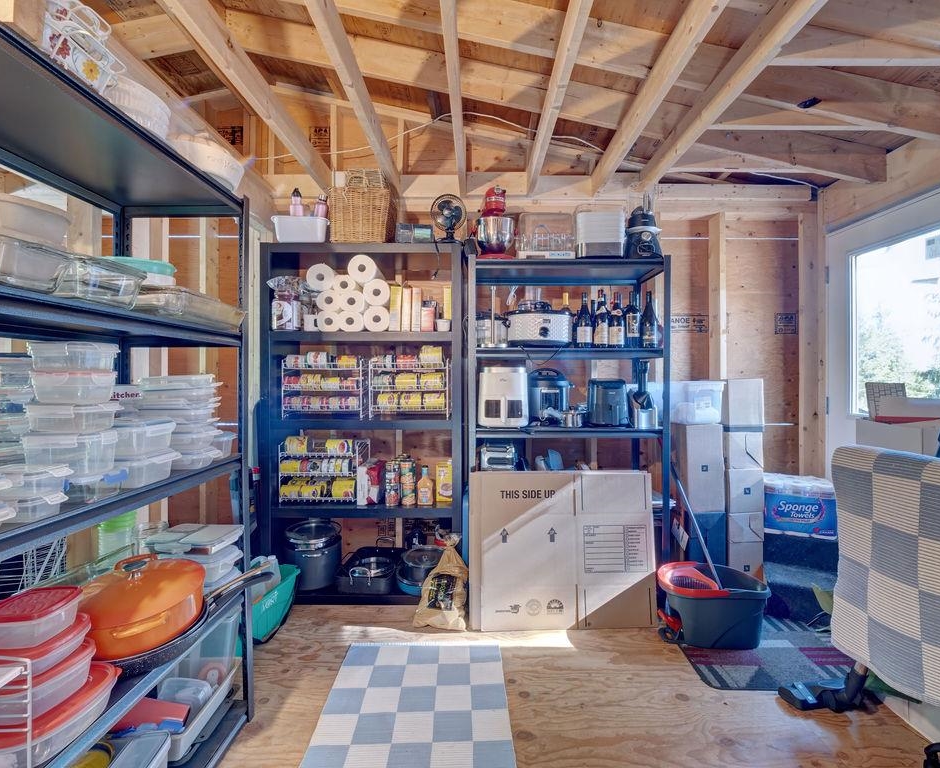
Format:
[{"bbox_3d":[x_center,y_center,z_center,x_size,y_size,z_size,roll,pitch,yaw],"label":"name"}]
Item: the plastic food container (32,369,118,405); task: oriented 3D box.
[{"bbox_3d":[-0.902,0.006,0.953,0.120,0.073,0.120,0,0,1],"label":"plastic food container"}]

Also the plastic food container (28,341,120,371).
[{"bbox_3d":[-0.893,-0.060,0.941,0.123,0.063,0.102,0,0,0],"label":"plastic food container"}]

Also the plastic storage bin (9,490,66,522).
[{"bbox_3d":[-0.865,0.227,0.786,0.135,0.045,0.093,0,0,-10],"label":"plastic storage bin"}]

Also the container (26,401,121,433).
[{"bbox_3d":[-0.820,0.067,0.860,0.115,0.060,0.108,0,1,0],"label":"container"}]

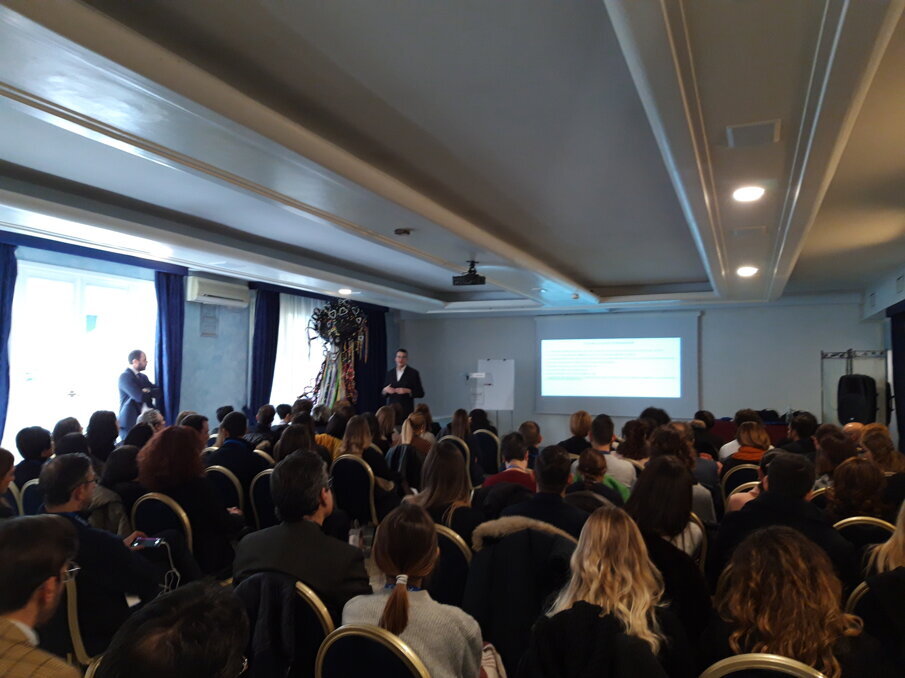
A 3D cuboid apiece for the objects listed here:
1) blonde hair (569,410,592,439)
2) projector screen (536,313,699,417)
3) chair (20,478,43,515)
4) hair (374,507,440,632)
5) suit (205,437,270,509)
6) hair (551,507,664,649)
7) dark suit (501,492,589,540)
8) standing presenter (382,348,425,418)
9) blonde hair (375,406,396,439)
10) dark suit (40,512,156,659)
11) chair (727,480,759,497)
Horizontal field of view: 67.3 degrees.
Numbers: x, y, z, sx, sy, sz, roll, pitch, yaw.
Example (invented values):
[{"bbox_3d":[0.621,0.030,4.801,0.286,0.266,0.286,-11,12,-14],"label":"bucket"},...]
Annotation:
[{"bbox_3d":[1.248,0.830,6.600,0.210,0.270,0.230,-1,-4,20],"label":"blonde hair"},{"bbox_3d":[2.793,0.450,11.818,2.790,1.770,0.050,-1,-4,23],"label":"projector screen"},{"bbox_3d":[-2.300,1.276,4.161,0.420,0.910,0.540,-1,-3,18],"label":"chair"},{"bbox_3d":[-0.125,0.608,1.840,0.175,0.325,0.230,-1,-4,23],"label":"hair"},{"bbox_3d":[-1.567,1.021,4.940,0.460,0.630,0.320,-1,-4,25],"label":"suit"},{"bbox_3d":[0.397,0.601,1.740,0.250,0.345,0.230,-1,-4,23],"label":"hair"},{"bbox_3d":[0.408,0.929,2.919,0.460,0.560,0.310,-1,-4,23],"label":"dark suit"},{"bbox_3d":[-0.681,1.068,9.347,0.560,1.860,0.380,-1,-3,16],"label":"standing presenter"},{"bbox_3d":[-0.710,0.885,7.200,0.200,0.330,0.220,-1,-4,26],"label":"blonde hair"},{"bbox_3d":[-1.356,0.917,2.641,0.460,0.580,0.400,-1,-4,23],"label":"dark suit"},{"bbox_3d":[1.893,1.290,4.148,0.420,0.910,0.540,-1,-4,21],"label":"chair"}]

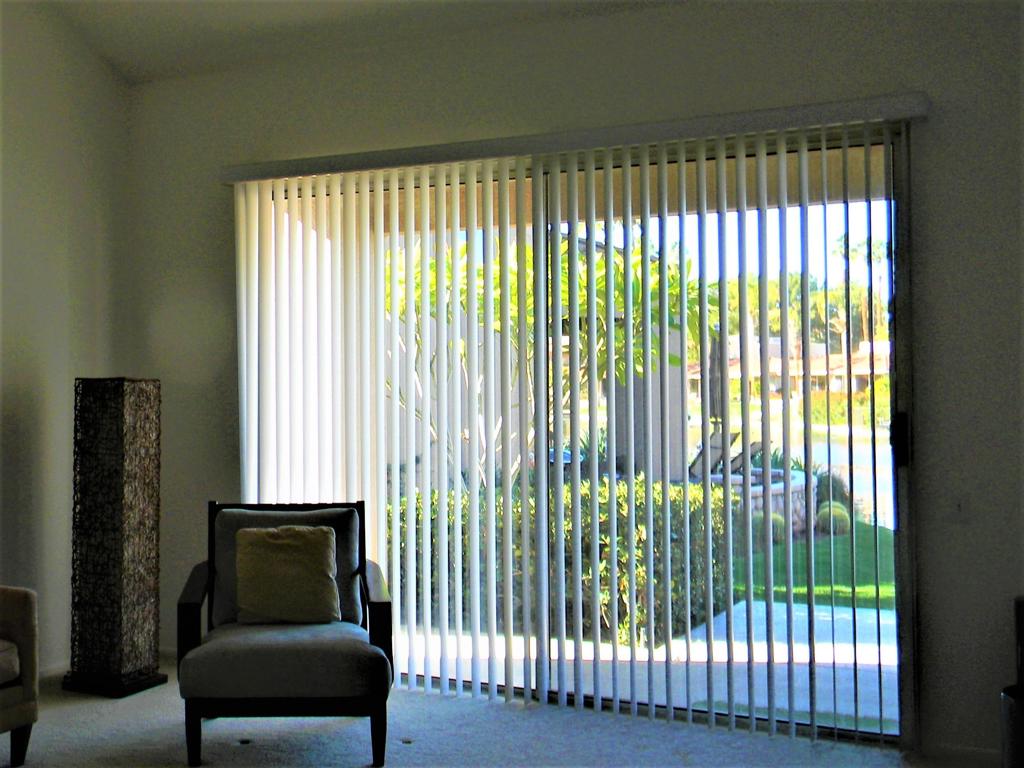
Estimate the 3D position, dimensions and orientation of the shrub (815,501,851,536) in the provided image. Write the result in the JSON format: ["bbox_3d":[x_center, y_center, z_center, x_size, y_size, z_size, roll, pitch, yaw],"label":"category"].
[{"bbox_3d":[3.482,1.461,9.000,0.380,0.380,0.400,-1,-2,21],"label":"shrub"}]

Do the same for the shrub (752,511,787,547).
[{"bbox_3d":[2.627,1.474,8.450,0.360,0.360,0.370,0,-2,17],"label":"shrub"}]

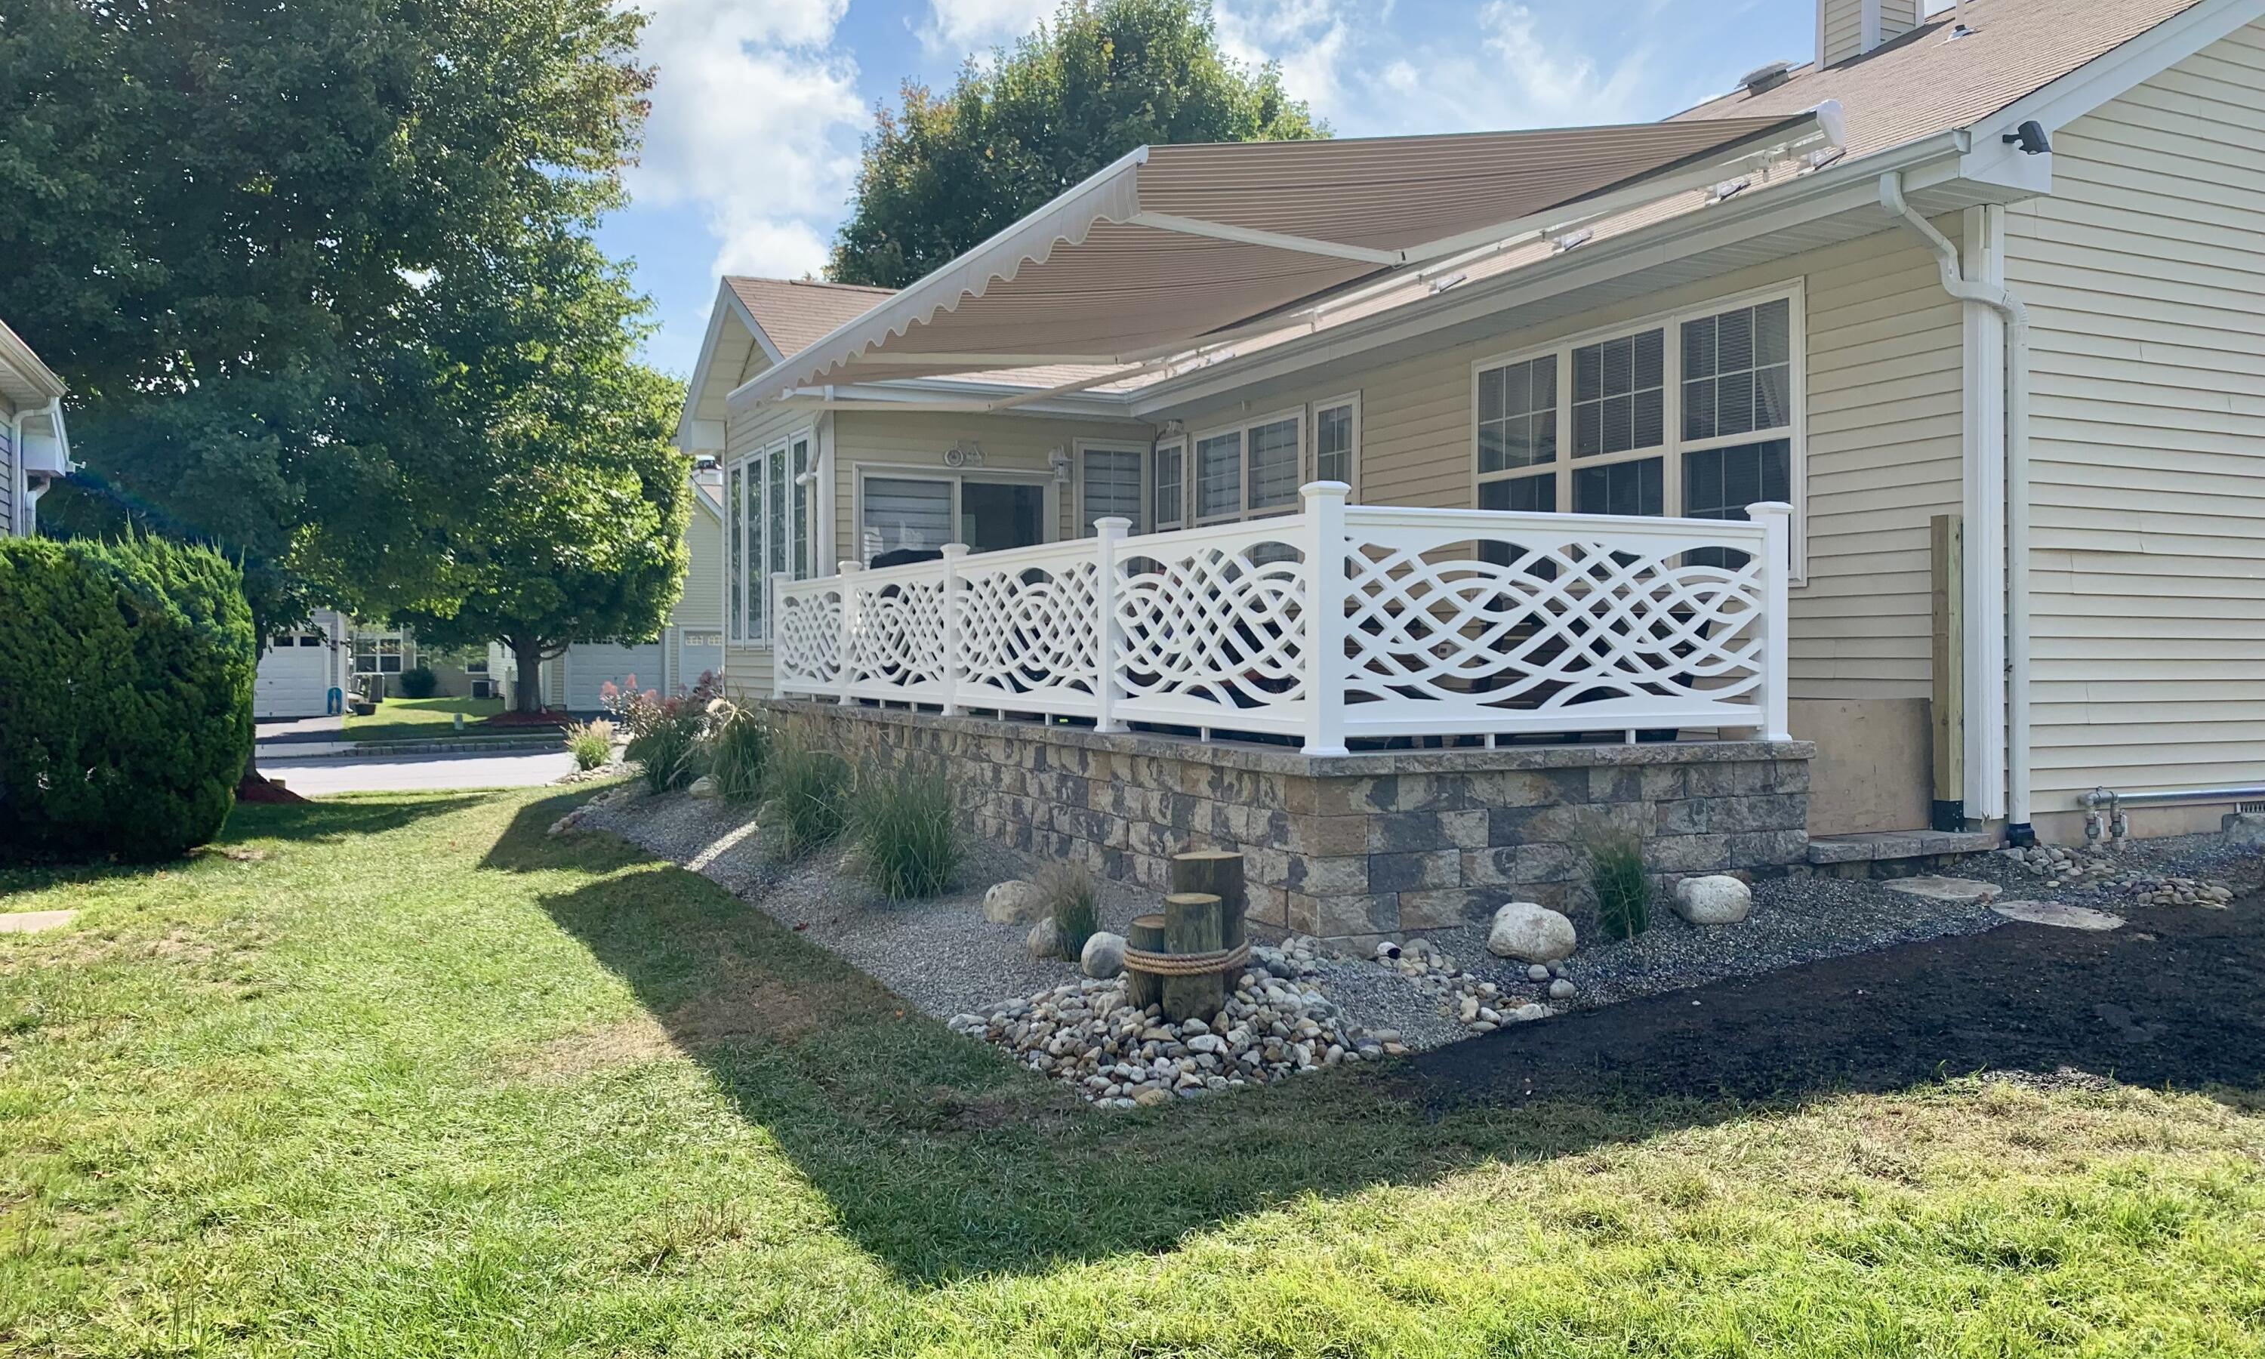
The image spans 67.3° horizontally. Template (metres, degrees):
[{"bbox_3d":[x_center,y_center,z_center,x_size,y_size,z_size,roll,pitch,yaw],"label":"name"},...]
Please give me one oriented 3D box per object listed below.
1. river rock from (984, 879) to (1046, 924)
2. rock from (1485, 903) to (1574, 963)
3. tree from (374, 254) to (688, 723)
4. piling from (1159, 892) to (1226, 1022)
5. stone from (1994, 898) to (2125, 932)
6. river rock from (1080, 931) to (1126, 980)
[{"bbox_3d":[-0.512,0.960,7.350,0.260,0.180,0.220,0,1,0],"label":"river rock"},{"bbox_3d":[1.489,0.945,6.350,0.320,0.225,0.260,0,1,0],"label":"rock"},{"bbox_3d":[-12.927,-4.309,36.500,6.700,10.100,6.500,0,1,0],"label":"tree"},{"bbox_3d":[0.210,0.955,5.850,0.205,0.410,0.205,0,1,0],"label":"piling"},{"bbox_3d":[3.488,0.889,6.400,0.490,0.060,0.370,0,1,18],"label":"stone"},{"bbox_3d":[-0.105,1.022,6.300,0.175,0.165,0.165,0,1,0],"label":"river rock"}]

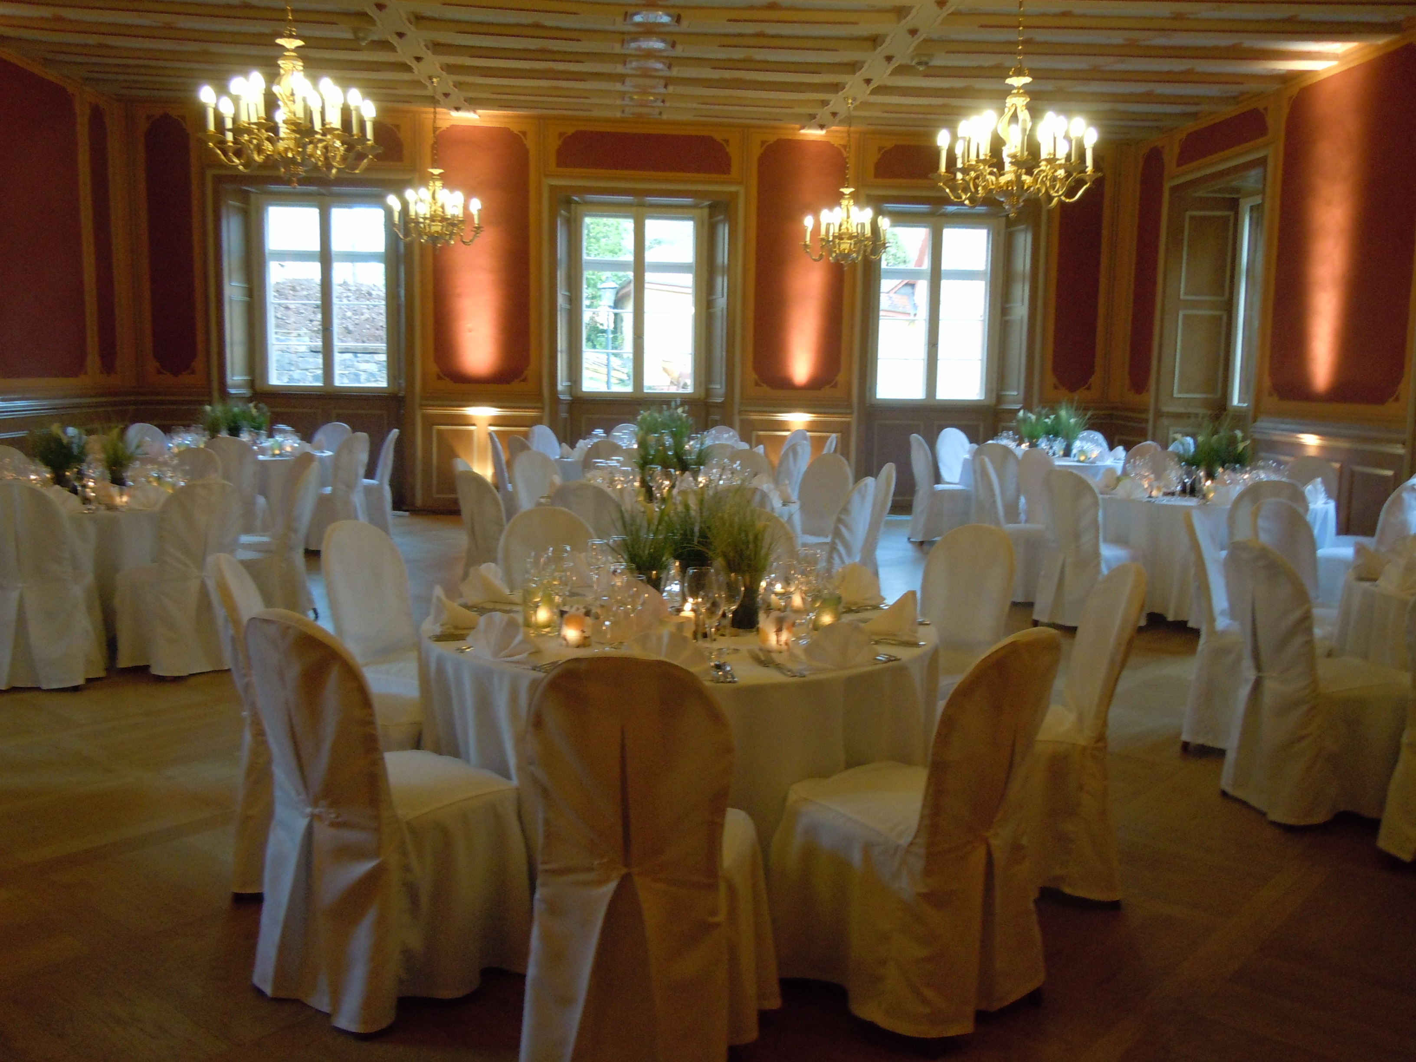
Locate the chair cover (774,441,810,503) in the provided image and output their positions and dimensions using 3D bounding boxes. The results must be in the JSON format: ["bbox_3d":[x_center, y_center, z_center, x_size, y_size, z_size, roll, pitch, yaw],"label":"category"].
[{"bbox_3d":[0.524,-0.279,10.183,0.560,0.965,0.455,8,10,42],"label":"chair cover"}]

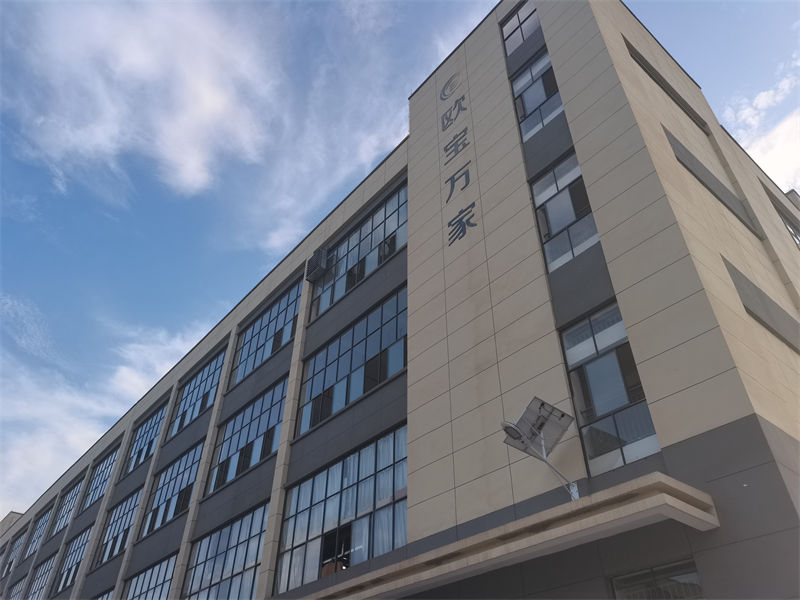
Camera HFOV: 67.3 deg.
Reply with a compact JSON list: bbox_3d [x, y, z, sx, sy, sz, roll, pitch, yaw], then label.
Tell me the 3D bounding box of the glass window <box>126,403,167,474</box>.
[{"bbox_3d":[-12.181,6.715,28.912,0.120,2.847,5.365,28,-46,-29],"label":"glass window"}]

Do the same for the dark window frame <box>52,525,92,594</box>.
[{"bbox_3d":[-16.182,12.928,30.003,0.120,2.679,5.402,28,-46,-29],"label":"dark window frame"}]

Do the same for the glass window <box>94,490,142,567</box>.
[{"bbox_3d":[-12.232,9.961,26.279,0.120,2.694,5.365,28,-46,-29],"label":"glass window"}]

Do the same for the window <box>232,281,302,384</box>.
[{"bbox_3d":[-4.841,1.254,21.948,0.120,2.737,5.293,28,-46,-29],"label":"window"}]

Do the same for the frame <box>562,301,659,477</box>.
[{"bbox_3d":[3.100,1.250,9.135,0.120,2.650,1.183,28,-46,-29],"label":"frame"}]

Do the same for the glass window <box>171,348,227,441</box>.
[{"bbox_3d":[-8.546,4.018,25.457,0.120,2.774,5.365,28,-46,-29],"label":"glass window"}]

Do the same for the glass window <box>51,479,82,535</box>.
[{"bbox_3d":[-20.138,12.640,36.458,0.120,2.884,5.402,28,-46,-29],"label":"glass window"}]

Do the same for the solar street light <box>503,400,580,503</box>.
[{"bbox_3d":[1.886,2.025,8.286,1.409,1.282,0.613,28,-46,-29],"label":"solar street light"}]

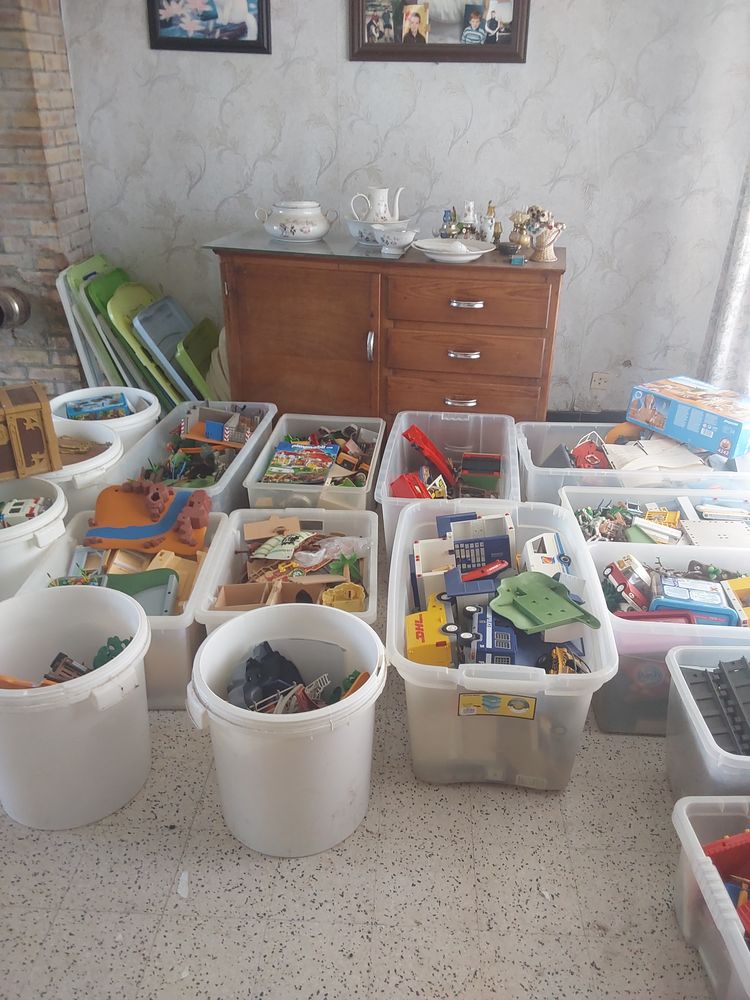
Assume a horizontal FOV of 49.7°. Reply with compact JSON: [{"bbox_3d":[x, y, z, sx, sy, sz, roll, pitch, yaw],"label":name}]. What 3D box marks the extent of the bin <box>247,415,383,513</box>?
[{"bbox_3d":[-0.187,-0.037,2.832,0.388,0.300,0.610,3,27,5],"label":"bin"}]

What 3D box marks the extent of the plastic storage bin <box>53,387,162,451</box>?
[{"bbox_3d":[-0.970,-0.177,3.004,0.388,0.376,0.388,1,27,0],"label":"plastic storage bin"}]

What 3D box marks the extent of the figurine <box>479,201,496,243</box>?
[{"bbox_3d":[0.452,-1.112,3.252,0.069,0.167,0.065,6,27,11],"label":"figurine"}]

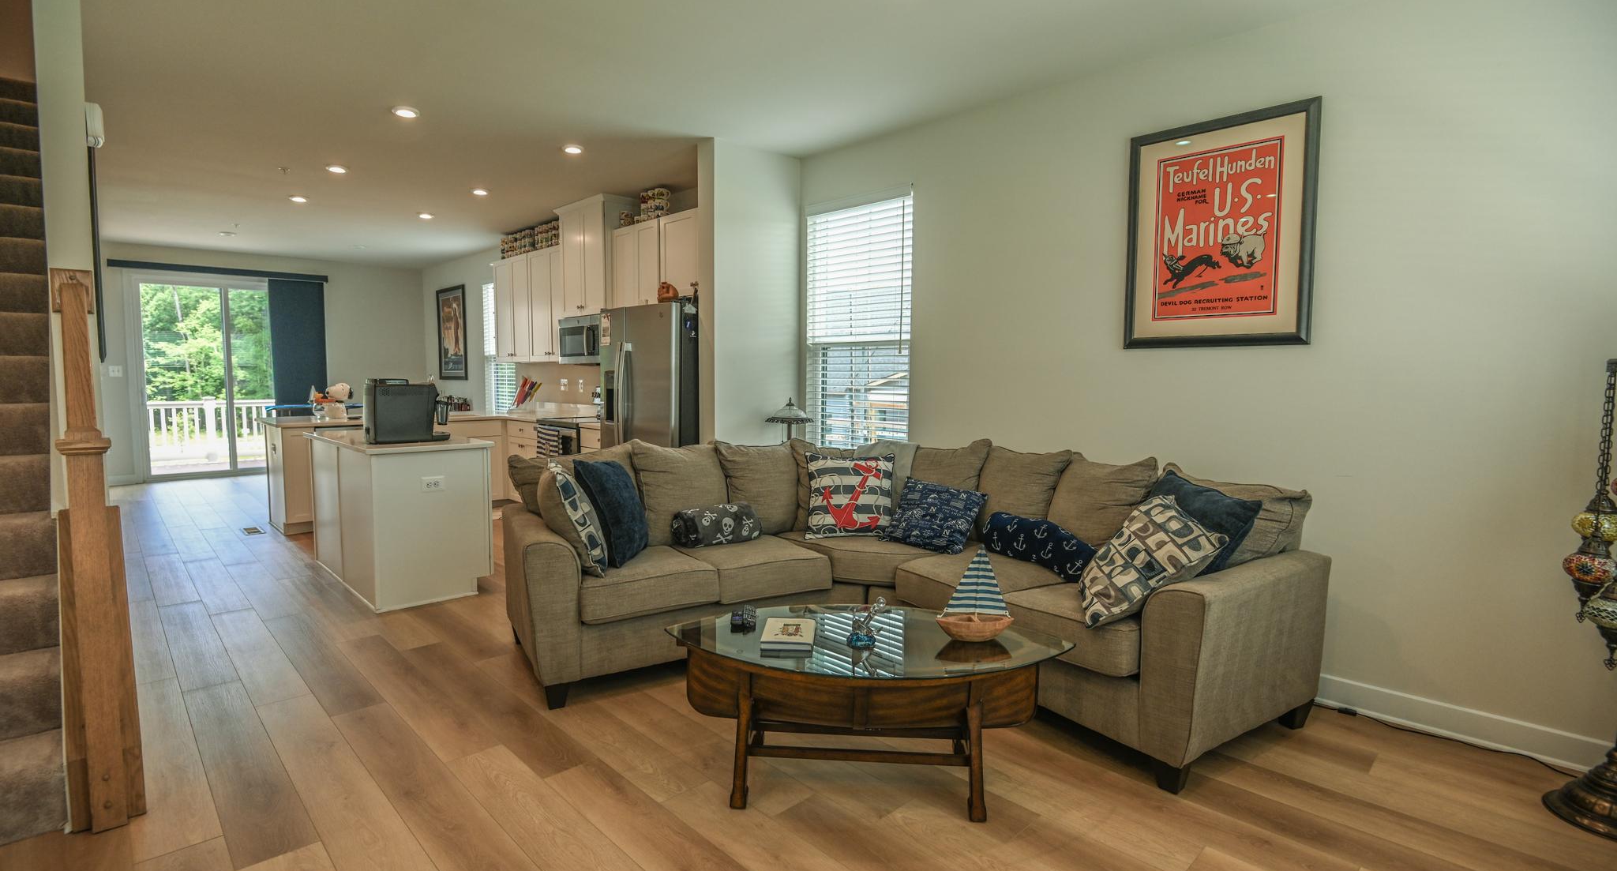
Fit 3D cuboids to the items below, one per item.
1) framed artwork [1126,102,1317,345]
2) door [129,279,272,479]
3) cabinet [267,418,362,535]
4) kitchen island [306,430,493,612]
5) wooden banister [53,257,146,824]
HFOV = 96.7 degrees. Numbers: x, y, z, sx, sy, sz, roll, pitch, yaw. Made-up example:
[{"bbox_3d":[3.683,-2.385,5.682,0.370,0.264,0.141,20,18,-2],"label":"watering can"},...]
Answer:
[{"bbox_3d":[1.745,-0.862,3.088,0.728,0.956,0.030,5,7,45],"label":"framed artwork"},{"bbox_3d":[-7.101,-0.670,8.787,0.120,2.410,1.580,5,6,45],"label":"door"},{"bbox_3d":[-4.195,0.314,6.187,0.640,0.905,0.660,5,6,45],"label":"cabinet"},{"bbox_3d":[-2.661,0.453,4.633,1.570,0.910,0.675,5,6,45],"label":"kitchen island"},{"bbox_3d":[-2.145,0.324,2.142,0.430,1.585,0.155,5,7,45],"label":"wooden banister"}]

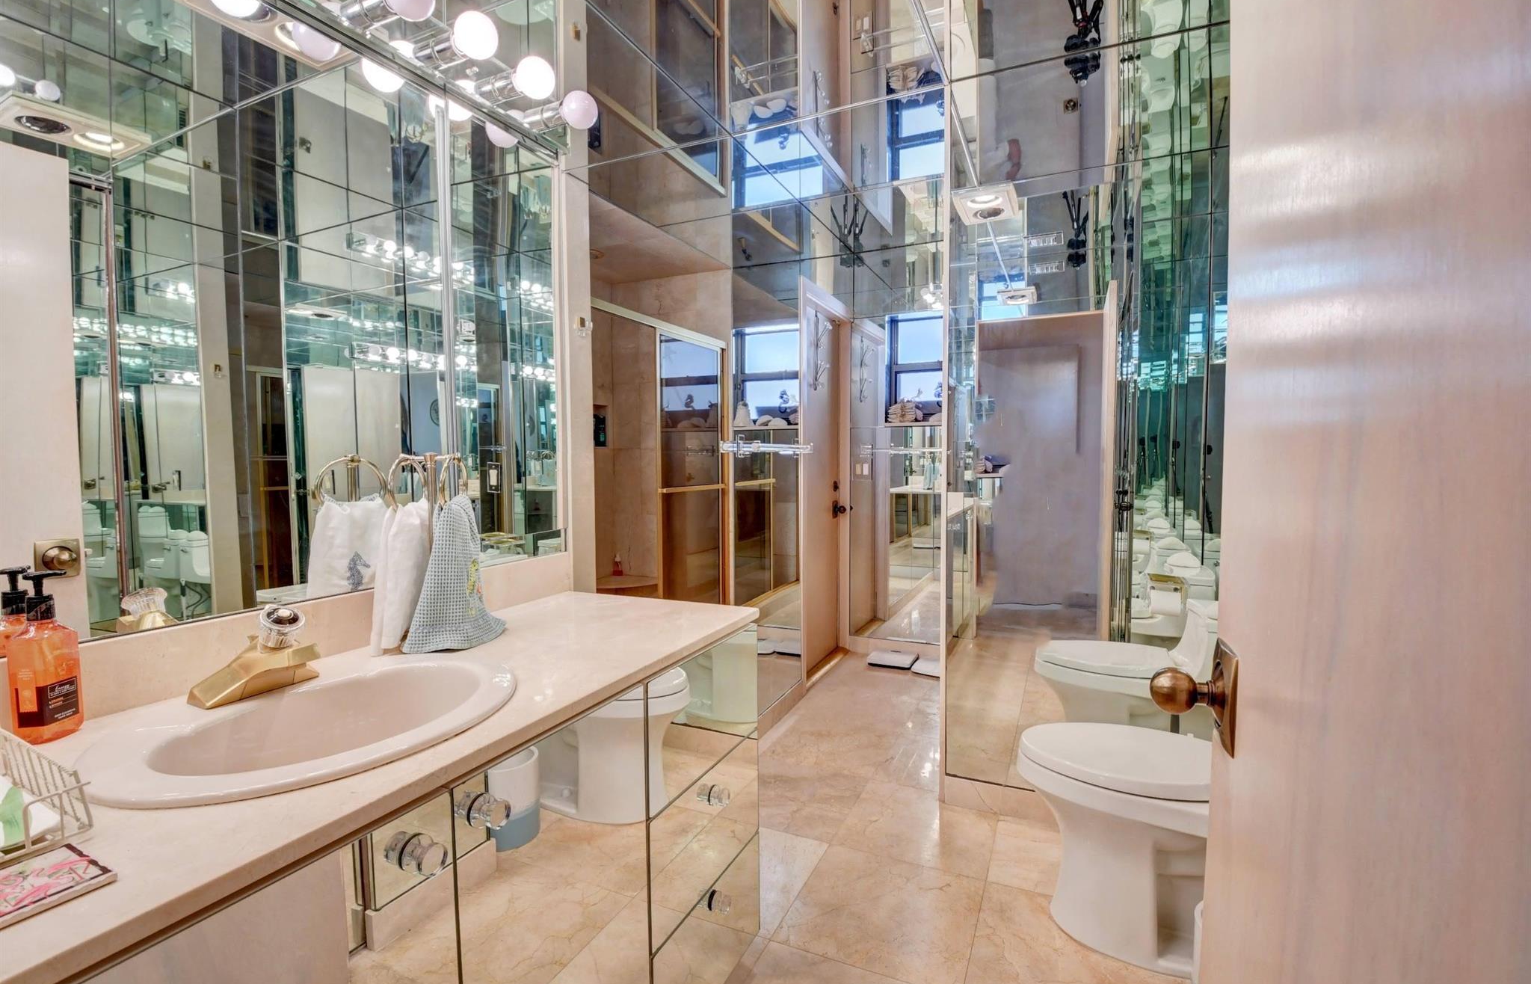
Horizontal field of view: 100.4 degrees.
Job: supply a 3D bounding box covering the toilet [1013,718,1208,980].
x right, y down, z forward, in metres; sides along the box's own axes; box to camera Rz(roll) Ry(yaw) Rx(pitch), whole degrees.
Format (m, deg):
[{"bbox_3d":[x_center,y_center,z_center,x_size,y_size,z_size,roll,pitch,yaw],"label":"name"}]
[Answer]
[{"bbox_3d":[1.002,0.760,1.543,0.730,0.690,0.390,1,3,26],"label":"toilet"}]

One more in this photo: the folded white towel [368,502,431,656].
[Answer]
[{"bbox_3d":[-0.624,0.145,1.107,0.055,0.255,0.140,-1,3,-6],"label":"folded white towel"}]

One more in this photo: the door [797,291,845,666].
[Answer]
[{"bbox_3d":[0.293,-0.038,3.649,0.050,2.060,0.720,1,3,26],"label":"door"}]

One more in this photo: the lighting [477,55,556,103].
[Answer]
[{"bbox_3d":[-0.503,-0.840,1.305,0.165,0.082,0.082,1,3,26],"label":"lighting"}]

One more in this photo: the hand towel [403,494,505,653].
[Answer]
[{"bbox_3d":[-0.546,0.142,1.139,0.110,0.262,0.175,-1,3,-6],"label":"hand towel"}]

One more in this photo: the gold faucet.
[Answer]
[{"bbox_3d":[-0.639,0.207,0.840,0.160,0.125,0.147,1,3,26],"label":"gold faucet"}]

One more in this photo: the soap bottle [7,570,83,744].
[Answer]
[{"bbox_3d":[-0.833,0.192,0.739,0.055,0.197,0.065,-1,3,-5],"label":"soap bottle"}]

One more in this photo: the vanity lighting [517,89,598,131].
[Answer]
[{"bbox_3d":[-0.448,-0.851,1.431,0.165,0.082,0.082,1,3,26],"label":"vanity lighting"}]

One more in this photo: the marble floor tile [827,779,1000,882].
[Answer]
[{"bbox_3d":[0.506,1.087,2.081,0.455,0.012,0.445,1,3,24],"label":"marble floor tile"}]

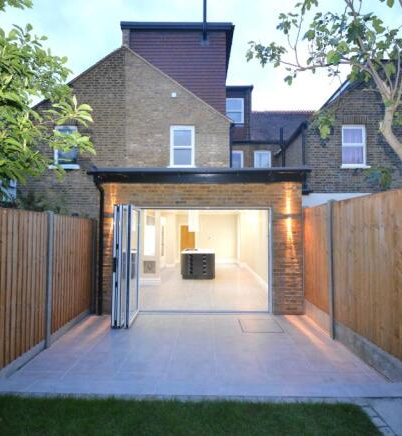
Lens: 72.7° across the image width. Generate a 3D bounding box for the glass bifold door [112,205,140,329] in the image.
[{"bbox_3d":[-1.330,0.830,5.010,0.280,2.070,0.900,0,-3,0],"label":"glass bifold door"}]

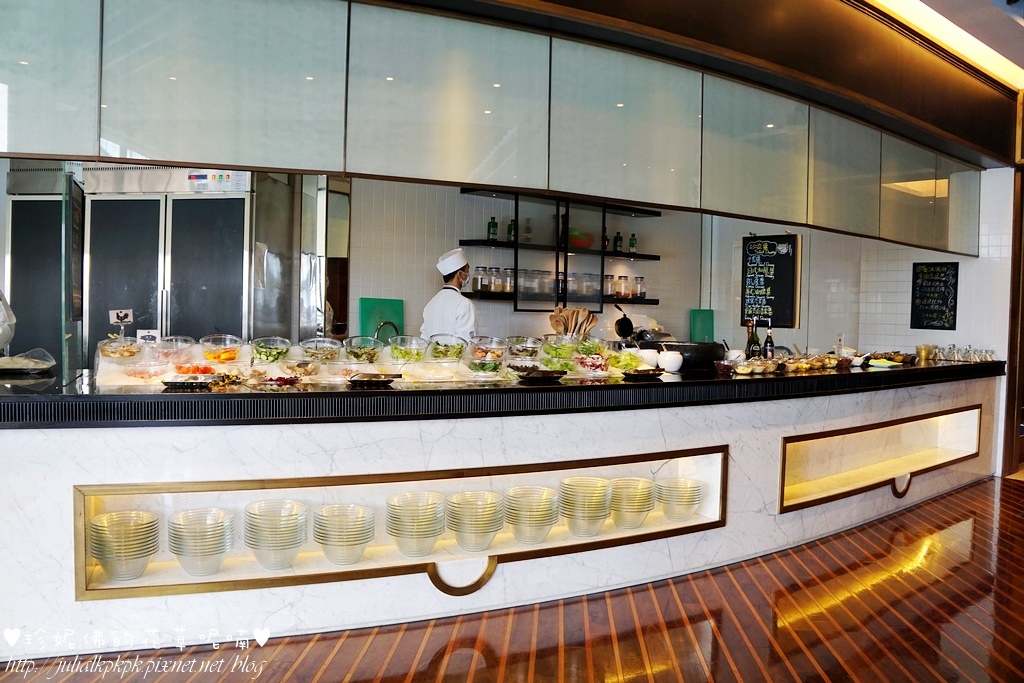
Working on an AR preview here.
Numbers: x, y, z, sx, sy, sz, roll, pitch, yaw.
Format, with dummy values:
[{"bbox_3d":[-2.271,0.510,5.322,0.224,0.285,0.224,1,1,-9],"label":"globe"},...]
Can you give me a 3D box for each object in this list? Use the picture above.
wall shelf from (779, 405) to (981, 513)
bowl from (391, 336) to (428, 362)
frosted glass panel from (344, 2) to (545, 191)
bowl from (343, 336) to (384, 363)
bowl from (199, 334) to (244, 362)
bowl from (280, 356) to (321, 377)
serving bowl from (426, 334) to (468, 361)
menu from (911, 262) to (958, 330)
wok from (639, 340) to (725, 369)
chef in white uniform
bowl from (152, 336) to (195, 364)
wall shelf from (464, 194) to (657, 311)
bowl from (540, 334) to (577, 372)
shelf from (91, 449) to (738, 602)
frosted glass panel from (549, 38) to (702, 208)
[{"bbox_3d":[2.269,0.679,4.743,2.612,0.440,0.280,-1,3,-40],"label":"wall shelf"},{"bbox_3d":[-0.482,0.037,3.593,0.187,0.095,0.187,4,10,-1],"label":"bowl"},{"bbox_3d":[-0.261,-1.092,3.485,0.988,0.730,0.030,0,2,-27],"label":"frosted glass panel"},{"bbox_3d":[-0.676,0.037,3.510,0.185,0.095,0.185,0,11,-23],"label":"bowl"},{"bbox_3d":[-1.259,0.035,3.323,0.188,0.095,0.188,0,11,-15],"label":"bowl"},{"bbox_3d":[-0.877,0.108,3.192,0.164,0.075,0.164,0,7,-20],"label":"bowl"},{"bbox_3d":[-0.313,0.035,3.820,0.197,0.095,0.197,2,12,0],"label":"serving bowl"},{"bbox_3d":[3.764,-0.405,6.840,0.020,0.595,0.400,0,2,-35],"label":"menu"},{"bbox_3d":[1.086,0.103,4.950,0.590,0.190,0.590,1,2,0],"label":"wok"},{"bbox_3d":[-0.446,0.249,5.274,0.330,1.770,0.470,0,2,-38],"label":"chef in white uniform"},{"bbox_3d":[-1.531,0.038,3.480,0.197,0.095,0.197,1,12,-24],"label":"bowl"},{"bbox_3d":[0.498,-0.754,7.088,2.120,1.020,0.345,0,2,-36],"label":"wall shelf"},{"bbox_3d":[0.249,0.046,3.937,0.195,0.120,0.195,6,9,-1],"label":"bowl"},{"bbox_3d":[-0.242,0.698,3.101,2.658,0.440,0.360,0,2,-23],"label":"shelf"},{"bbox_3d":[0.608,-1.101,3.958,0.991,0.734,0.030,0,2,-30],"label":"frosted glass panel"}]

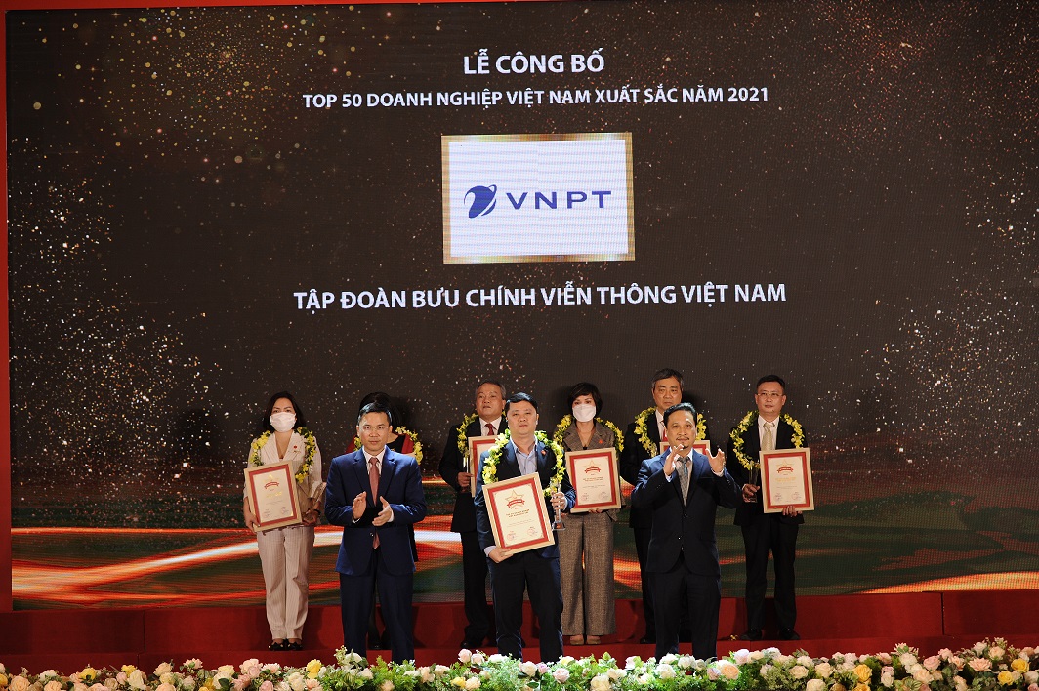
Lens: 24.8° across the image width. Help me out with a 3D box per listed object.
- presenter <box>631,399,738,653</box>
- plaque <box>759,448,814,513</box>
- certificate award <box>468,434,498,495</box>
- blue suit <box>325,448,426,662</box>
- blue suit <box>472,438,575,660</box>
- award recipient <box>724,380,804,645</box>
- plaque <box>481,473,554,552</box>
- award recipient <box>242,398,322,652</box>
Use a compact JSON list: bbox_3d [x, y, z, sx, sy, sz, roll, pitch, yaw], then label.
[{"bbox_3d":[0.917,1.149,13.100,0.610,1.660,0.480,-1,-3,3],"label":"presenter"},{"bbox_3d":[1.695,0.860,14.980,0.318,0.400,0.025,-4,-8,0],"label":"plaque"},{"bbox_3d":[-0.147,0.770,14.980,0.318,0.400,0.025,-4,-8,-3],"label":"certificate award"},{"bbox_3d":[-0.754,1.231,12.550,0.540,1.390,0.400,-1,-2,-1],"label":"blue suit"},{"bbox_3d":[0.034,1.184,12.550,0.540,1.400,0.400,-1,-2,0],"label":"blue suit"},{"bbox_3d":[1.585,1.045,15.200,0.520,1.700,0.440,-1,-3,1],"label":"award recipient"},{"bbox_3d":[-0.005,0.888,12.400,0.305,0.385,0.025,-13,-4,-1],"label":"plaque"},{"bbox_3d":[-1.459,1.088,14.600,0.500,1.620,0.420,-1,-2,0],"label":"award recipient"}]

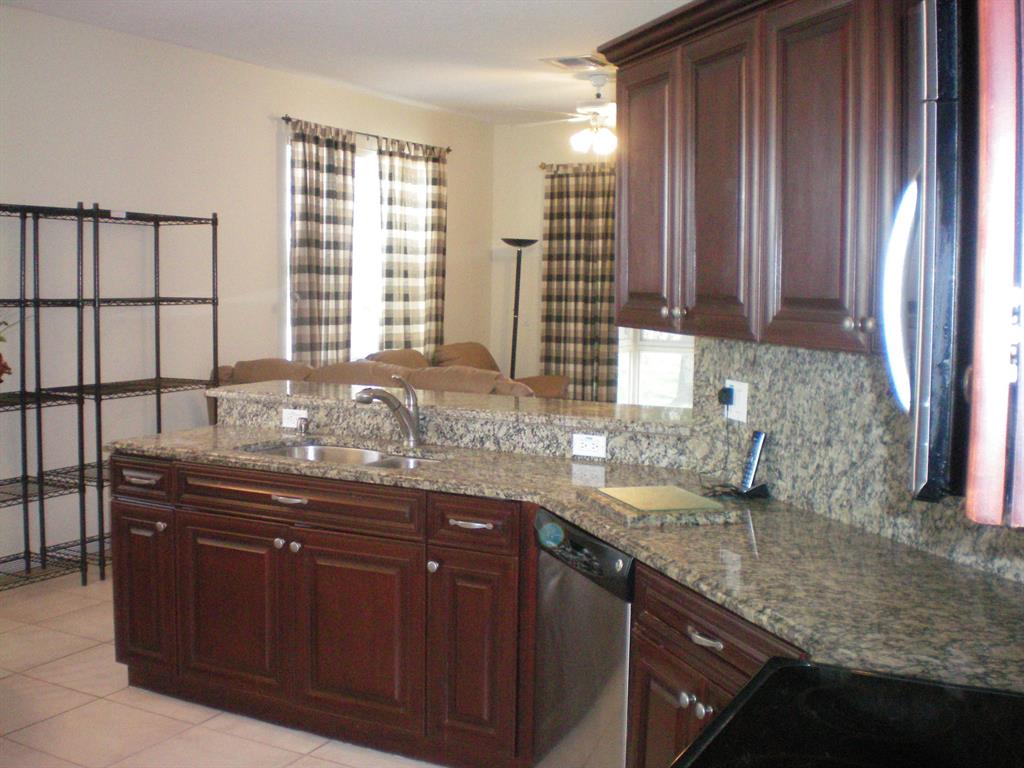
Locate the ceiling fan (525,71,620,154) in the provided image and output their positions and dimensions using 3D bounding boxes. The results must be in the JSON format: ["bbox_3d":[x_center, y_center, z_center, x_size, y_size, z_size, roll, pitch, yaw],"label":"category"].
[{"bbox_3d":[0.545,-1.702,7.091,1.270,0.488,1.270,1,5,0],"label":"ceiling fan"}]

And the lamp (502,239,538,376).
[{"bbox_3d":[0.036,-0.264,9.127,0.290,1.822,0.290,2,5,0],"label":"lamp"}]

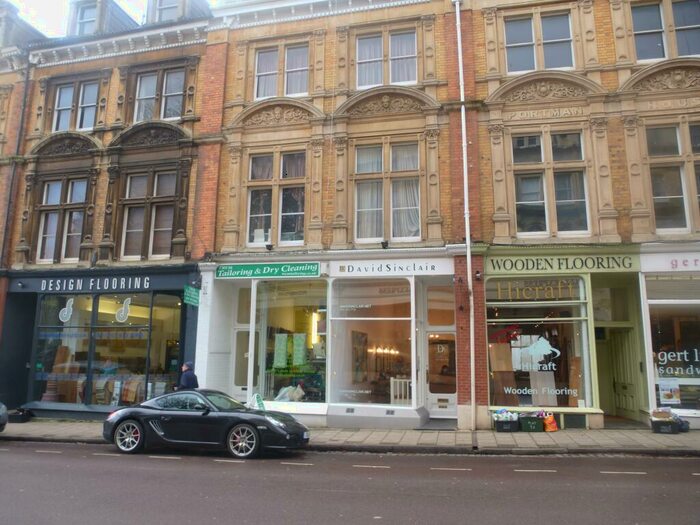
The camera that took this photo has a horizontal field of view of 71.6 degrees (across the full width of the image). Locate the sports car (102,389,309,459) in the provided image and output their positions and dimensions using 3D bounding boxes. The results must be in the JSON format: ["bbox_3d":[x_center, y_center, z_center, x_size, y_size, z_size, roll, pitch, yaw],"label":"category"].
[{"bbox_3d":[-2.970,3.265,10.170,4.350,1.300,1.820,-2,-11,12],"label":"sports car"}]

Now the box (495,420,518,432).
[{"bbox_3d":[3.530,3.635,10.910,0.490,0.260,0.370,-2,-10,12],"label":"box"}]

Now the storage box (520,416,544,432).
[{"bbox_3d":[4.050,3.590,10.850,0.510,0.325,0.380,-2,-10,12],"label":"storage box"}]

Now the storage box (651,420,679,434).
[{"bbox_3d":[6.600,3.440,10.250,0.510,0.270,0.370,-4,-11,24],"label":"storage box"}]

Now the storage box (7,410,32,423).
[{"bbox_3d":[-9.060,4.255,13.360,0.530,0.265,0.370,-2,-10,12],"label":"storage box"}]

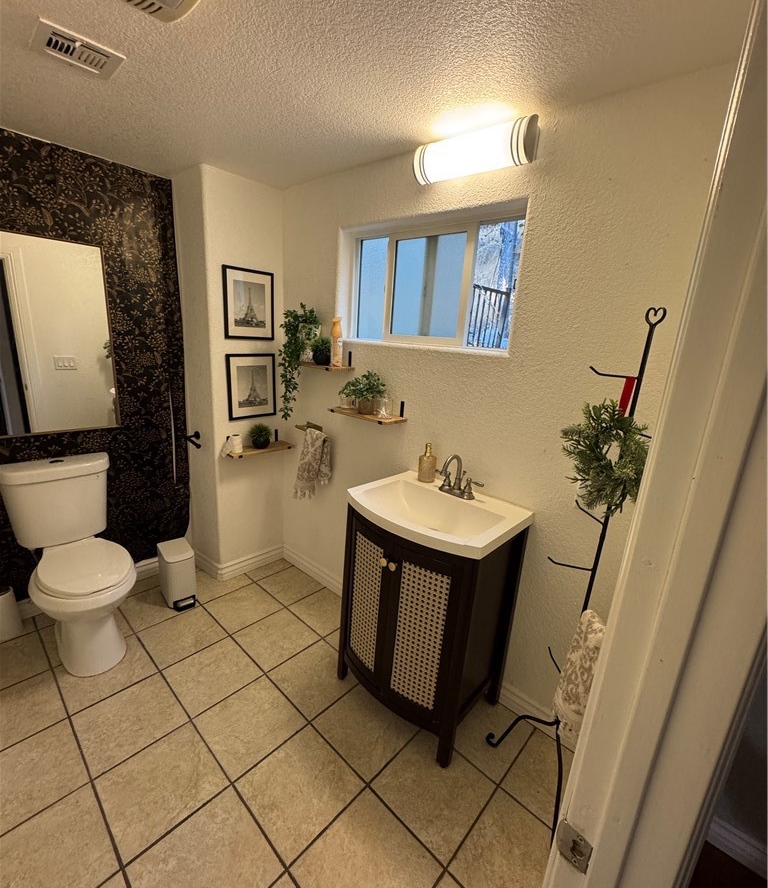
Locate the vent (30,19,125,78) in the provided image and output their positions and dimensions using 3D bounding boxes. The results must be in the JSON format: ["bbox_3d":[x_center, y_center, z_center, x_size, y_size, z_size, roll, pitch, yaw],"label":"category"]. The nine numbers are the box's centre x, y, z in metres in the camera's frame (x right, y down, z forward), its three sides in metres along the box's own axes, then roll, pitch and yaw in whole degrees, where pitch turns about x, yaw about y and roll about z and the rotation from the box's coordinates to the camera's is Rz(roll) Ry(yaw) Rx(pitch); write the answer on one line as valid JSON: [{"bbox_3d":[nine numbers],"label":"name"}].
[{"bbox_3d":[-0.860,-1.101,1.164,0.186,0.018,0.191,17,20,41],"label":"vent"}]

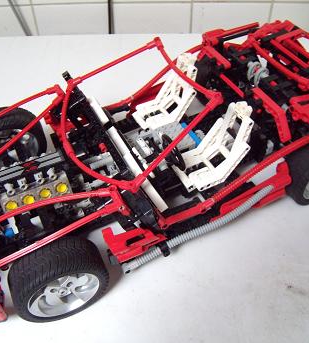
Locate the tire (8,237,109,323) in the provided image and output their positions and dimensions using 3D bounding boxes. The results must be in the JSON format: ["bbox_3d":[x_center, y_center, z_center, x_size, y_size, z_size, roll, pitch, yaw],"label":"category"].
[{"bbox_3d":[-0.083,0.095,0.325,0.082,0.082,0.039,-20,49,-16],"label":"tire"}]

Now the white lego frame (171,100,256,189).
[{"bbox_3d":[0.058,-0.030,0.377,0.076,0.080,0.056,-22,50,-17],"label":"white lego frame"}]

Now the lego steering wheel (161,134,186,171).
[{"bbox_3d":[0.016,-0.016,0.362,0.012,0.041,0.041,-30,51,-7],"label":"lego steering wheel"}]

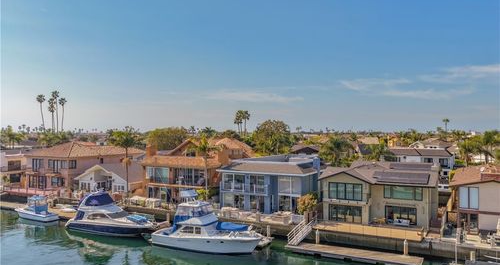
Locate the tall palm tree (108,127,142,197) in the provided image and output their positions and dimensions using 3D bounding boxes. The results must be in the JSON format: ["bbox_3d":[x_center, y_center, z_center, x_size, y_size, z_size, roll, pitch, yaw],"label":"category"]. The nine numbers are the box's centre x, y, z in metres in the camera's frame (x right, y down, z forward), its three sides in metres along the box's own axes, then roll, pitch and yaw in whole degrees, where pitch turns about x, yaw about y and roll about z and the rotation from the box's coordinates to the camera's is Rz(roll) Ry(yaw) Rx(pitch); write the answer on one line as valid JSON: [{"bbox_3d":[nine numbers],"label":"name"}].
[{"bbox_3d":[-21.605,5.063,68.000,5.500,11.875,5.500,0,0,0],"label":"tall palm tree"}]

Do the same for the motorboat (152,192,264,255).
[{"bbox_3d":[-5.509,11.400,49.019,14.000,6.000,4.400,0,0,26],"label":"motorboat"}]

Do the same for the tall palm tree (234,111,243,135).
[{"bbox_3d":[-4.631,1.106,180.000,4.000,22.590,4.000,0,0,0],"label":"tall palm tree"}]

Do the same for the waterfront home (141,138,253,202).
[{"bbox_3d":[-8.671,7.000,76.515,15.400,10.800,17.000,0,0,26],"label":"waterfront home"}]

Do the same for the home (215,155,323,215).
[{"bbox_3d":[4.317,7.500,60.096,13.100,7.000,16.000,0,0,24],"label":"home"}]

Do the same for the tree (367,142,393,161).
[{"bbox_3d":[28.652,7.306,86.000,5.400,10.190,5.400,0,0,0],"label":"tree"}]

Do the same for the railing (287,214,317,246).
[{"bbox_3d":[6.550,12.550,49.300,1.400,2.600,4.600,0,0,30],"label":"railing"}]

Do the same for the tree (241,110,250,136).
[{"bbox_3d":[-1.852,1.106,180.000,4.200,22.590,4.200,0,0,0],"label":"tree"}]

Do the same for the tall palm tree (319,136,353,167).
[{"bbox_3d":[17.700,6.612,80.000,6.500,11.580,6.500,0,0,0],"label":"tall palm tree"}]

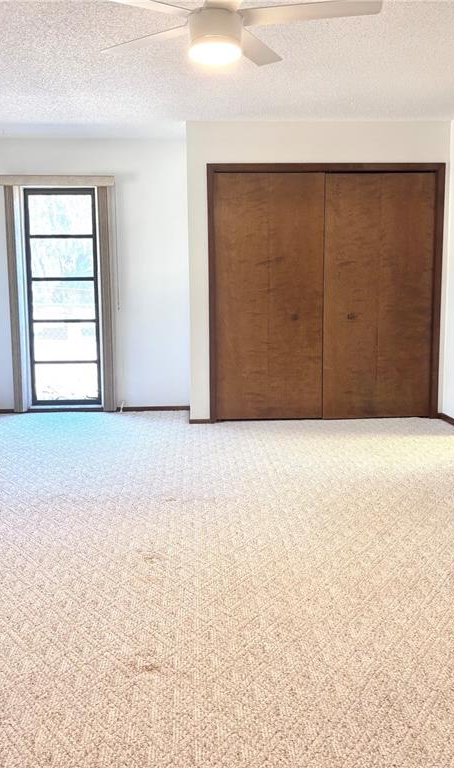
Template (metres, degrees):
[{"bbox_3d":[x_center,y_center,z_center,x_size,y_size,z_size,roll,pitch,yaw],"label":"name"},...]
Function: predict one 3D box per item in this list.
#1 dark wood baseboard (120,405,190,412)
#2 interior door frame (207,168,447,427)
[{"bbox_3d":[-0.660,0.229,6.969,0.674,0.050,0.016,-1,7,-2],"label":"dark wood baseboard"},{"bbox_3d":[0.816,-0.736,6.380,1.925,2.094,0.150,-1,7,-2],"label":"interior door frame"}]

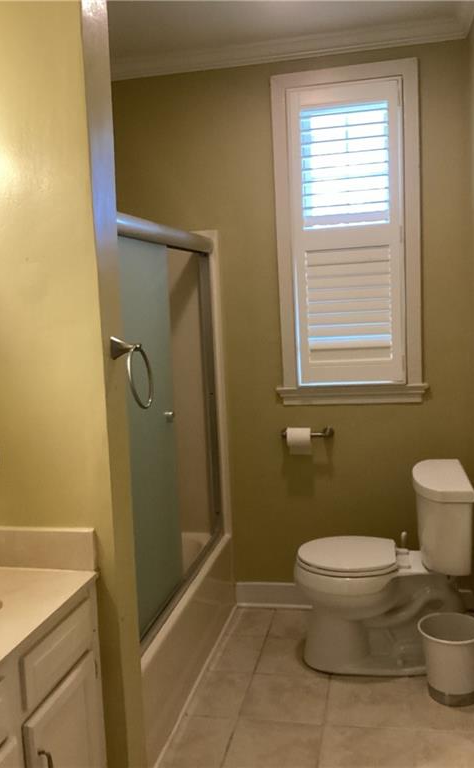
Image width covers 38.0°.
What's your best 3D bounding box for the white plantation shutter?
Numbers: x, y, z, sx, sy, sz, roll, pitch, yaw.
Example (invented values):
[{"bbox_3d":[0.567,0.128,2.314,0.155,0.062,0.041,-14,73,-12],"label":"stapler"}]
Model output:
[{"bbox_3d":[0.499,-0.656,3.073,0.500,1.321,0.046,-1,6,12],"label":"white plantation shutter"}]

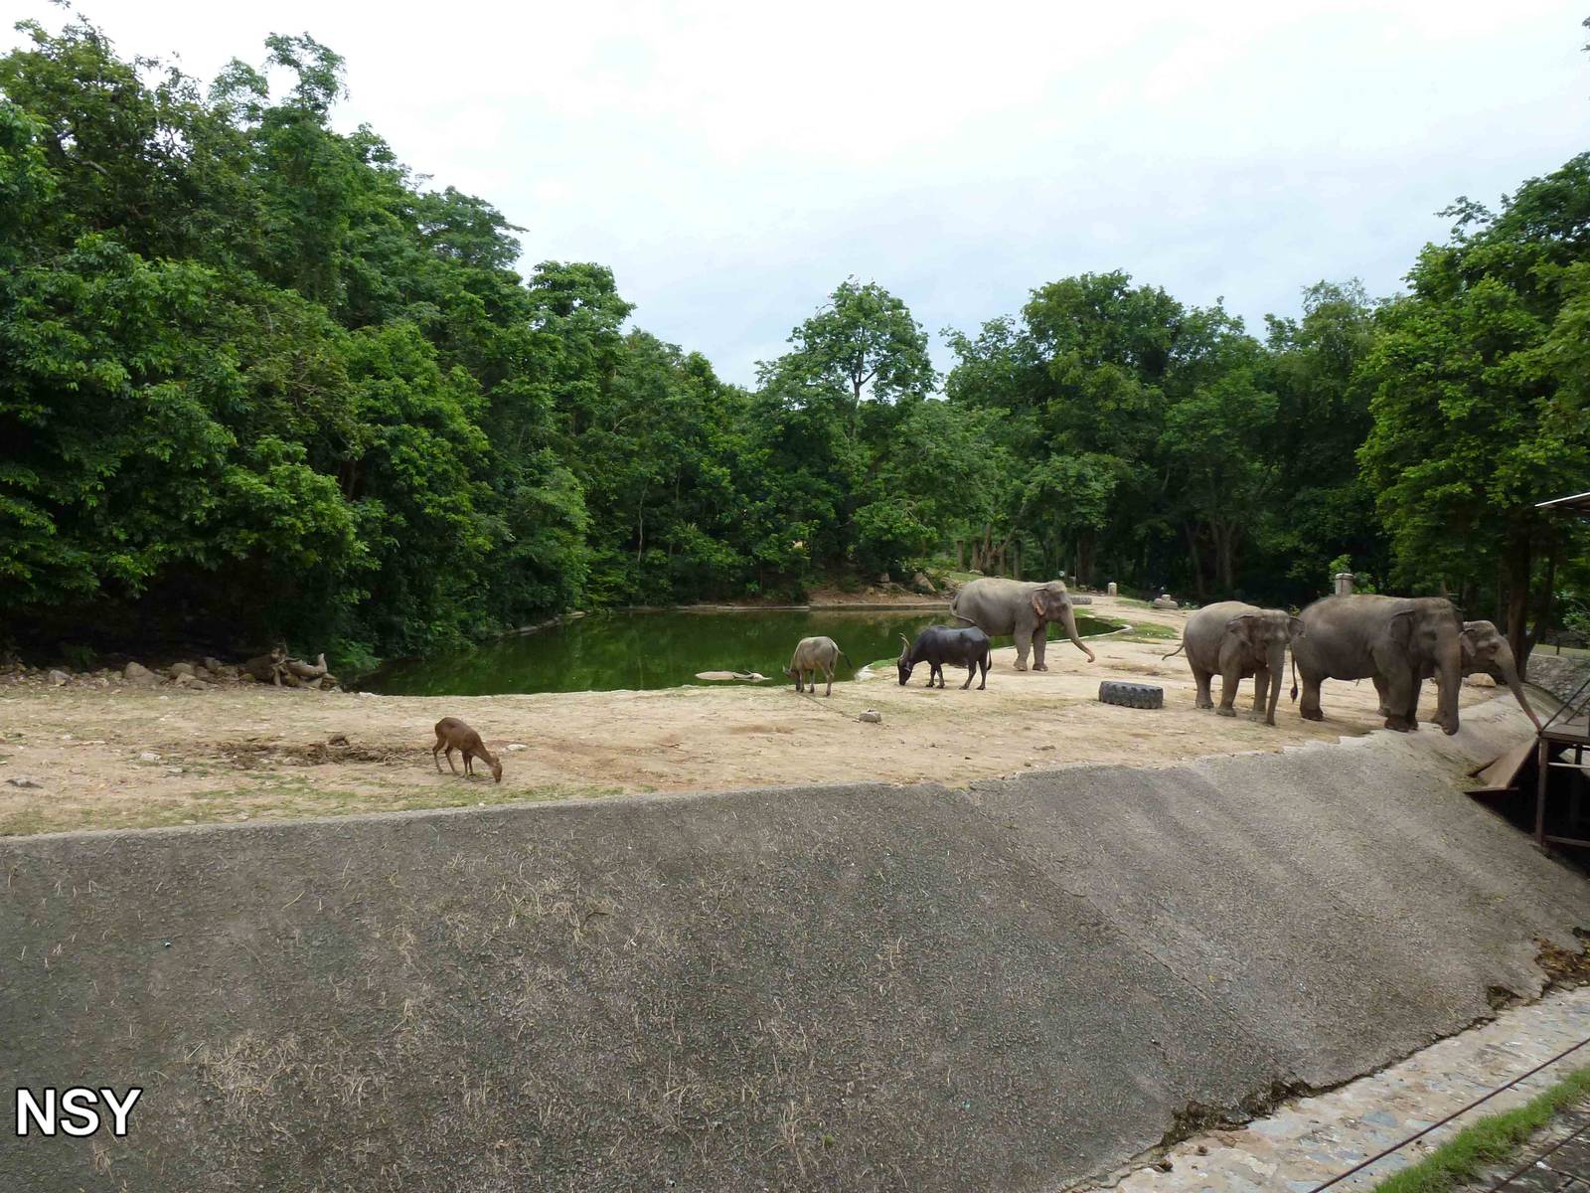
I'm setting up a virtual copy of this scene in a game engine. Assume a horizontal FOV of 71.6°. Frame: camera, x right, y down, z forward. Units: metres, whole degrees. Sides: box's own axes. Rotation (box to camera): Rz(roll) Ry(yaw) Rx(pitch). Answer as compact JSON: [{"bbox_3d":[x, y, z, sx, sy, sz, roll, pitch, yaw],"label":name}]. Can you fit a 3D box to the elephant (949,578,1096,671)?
[{"bbox_3d":[5.881,0.725,28.600,3.950,2.420,1.350,2,3,26],"label":"elephant"}]

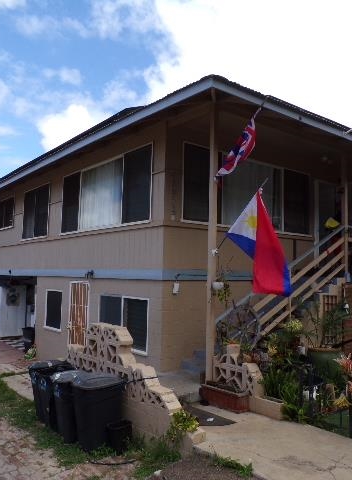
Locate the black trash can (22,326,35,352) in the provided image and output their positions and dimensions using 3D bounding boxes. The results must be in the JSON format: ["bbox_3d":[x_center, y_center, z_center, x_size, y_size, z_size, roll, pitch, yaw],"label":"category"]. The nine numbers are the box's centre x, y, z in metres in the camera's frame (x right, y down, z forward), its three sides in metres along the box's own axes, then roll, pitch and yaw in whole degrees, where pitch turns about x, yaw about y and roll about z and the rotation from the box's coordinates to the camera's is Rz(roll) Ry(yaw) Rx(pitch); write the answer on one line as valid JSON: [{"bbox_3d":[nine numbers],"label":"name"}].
[{"bbox_3d":[-4.325,2.952,13.100,0.480,0.700,0.480,5,-6,-37],"label":"black trash can"}]

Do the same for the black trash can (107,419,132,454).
[{"bbox_3d":[-0.756,2.673,5.989,0.330,0.390,0.330,1,-5,0],"label":"black trash can"}]

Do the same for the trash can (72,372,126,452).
[{"bbox_3d":[-1.151,2.405,6.250,0.790,1.010,0.610,5,-6,-37],"label":"trash can"}]

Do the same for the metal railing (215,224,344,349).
[{"bbox_3d":[1.733,1.001,8.398,3.500,2.700,1.120,5,-6,-37],"label":"metal railing"}]

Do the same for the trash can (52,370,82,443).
[{"bbox_3d":[-1.495,2.433,6.693,0.780,1.010,0.600,5,-6,-37],"label":"trash can"}]

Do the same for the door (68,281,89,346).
[{"bbox_3d":[-2.248,2.017,10.065,0.100,2.070,0.980,5,-6,-37],"label":"door"}]

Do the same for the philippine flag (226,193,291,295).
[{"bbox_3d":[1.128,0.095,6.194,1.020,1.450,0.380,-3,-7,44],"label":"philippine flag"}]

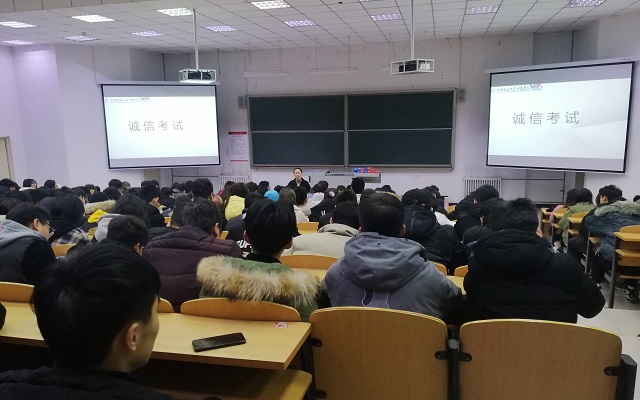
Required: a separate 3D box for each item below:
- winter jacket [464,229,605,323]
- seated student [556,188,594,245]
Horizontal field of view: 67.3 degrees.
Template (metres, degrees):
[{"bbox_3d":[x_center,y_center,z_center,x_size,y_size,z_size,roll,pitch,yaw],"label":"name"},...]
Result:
[{"bbox_3d":[0.771,0.411,1.810,0.500,0.675,0.500,1,10,14],"label":"winter jacket"},{"bbox_3d":[3.638,0.384,6.831,0.500,1.160,0.650,1,10,14],"label":"seated student"}]

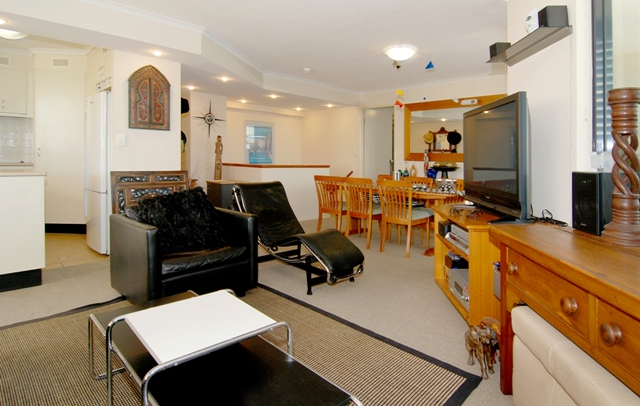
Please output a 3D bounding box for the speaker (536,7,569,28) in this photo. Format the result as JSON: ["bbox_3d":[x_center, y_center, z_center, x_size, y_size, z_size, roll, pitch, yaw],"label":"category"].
[{"bbox_3d":[1.235,-0.984,1.690,0.110,0.110,0.080,1,7,5],"label":"speaker"}]

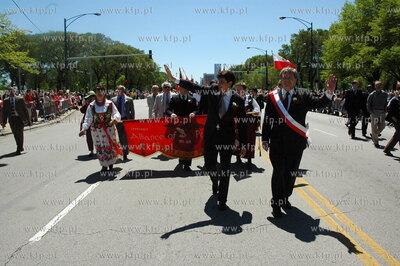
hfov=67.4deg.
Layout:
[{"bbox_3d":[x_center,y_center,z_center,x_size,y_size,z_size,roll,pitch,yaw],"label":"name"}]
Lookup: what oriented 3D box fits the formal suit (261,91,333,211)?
[{"bbox_3d":[1.206,0.193,3.725,0.830,1.470,0.520,0,7,7],"label":"formal suit"}]

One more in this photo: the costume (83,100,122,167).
[{"bbox_3d":[-1.982,0.010,6.094,0.760,1.360,0.550,-2,7,-6],"label":"costume"}]

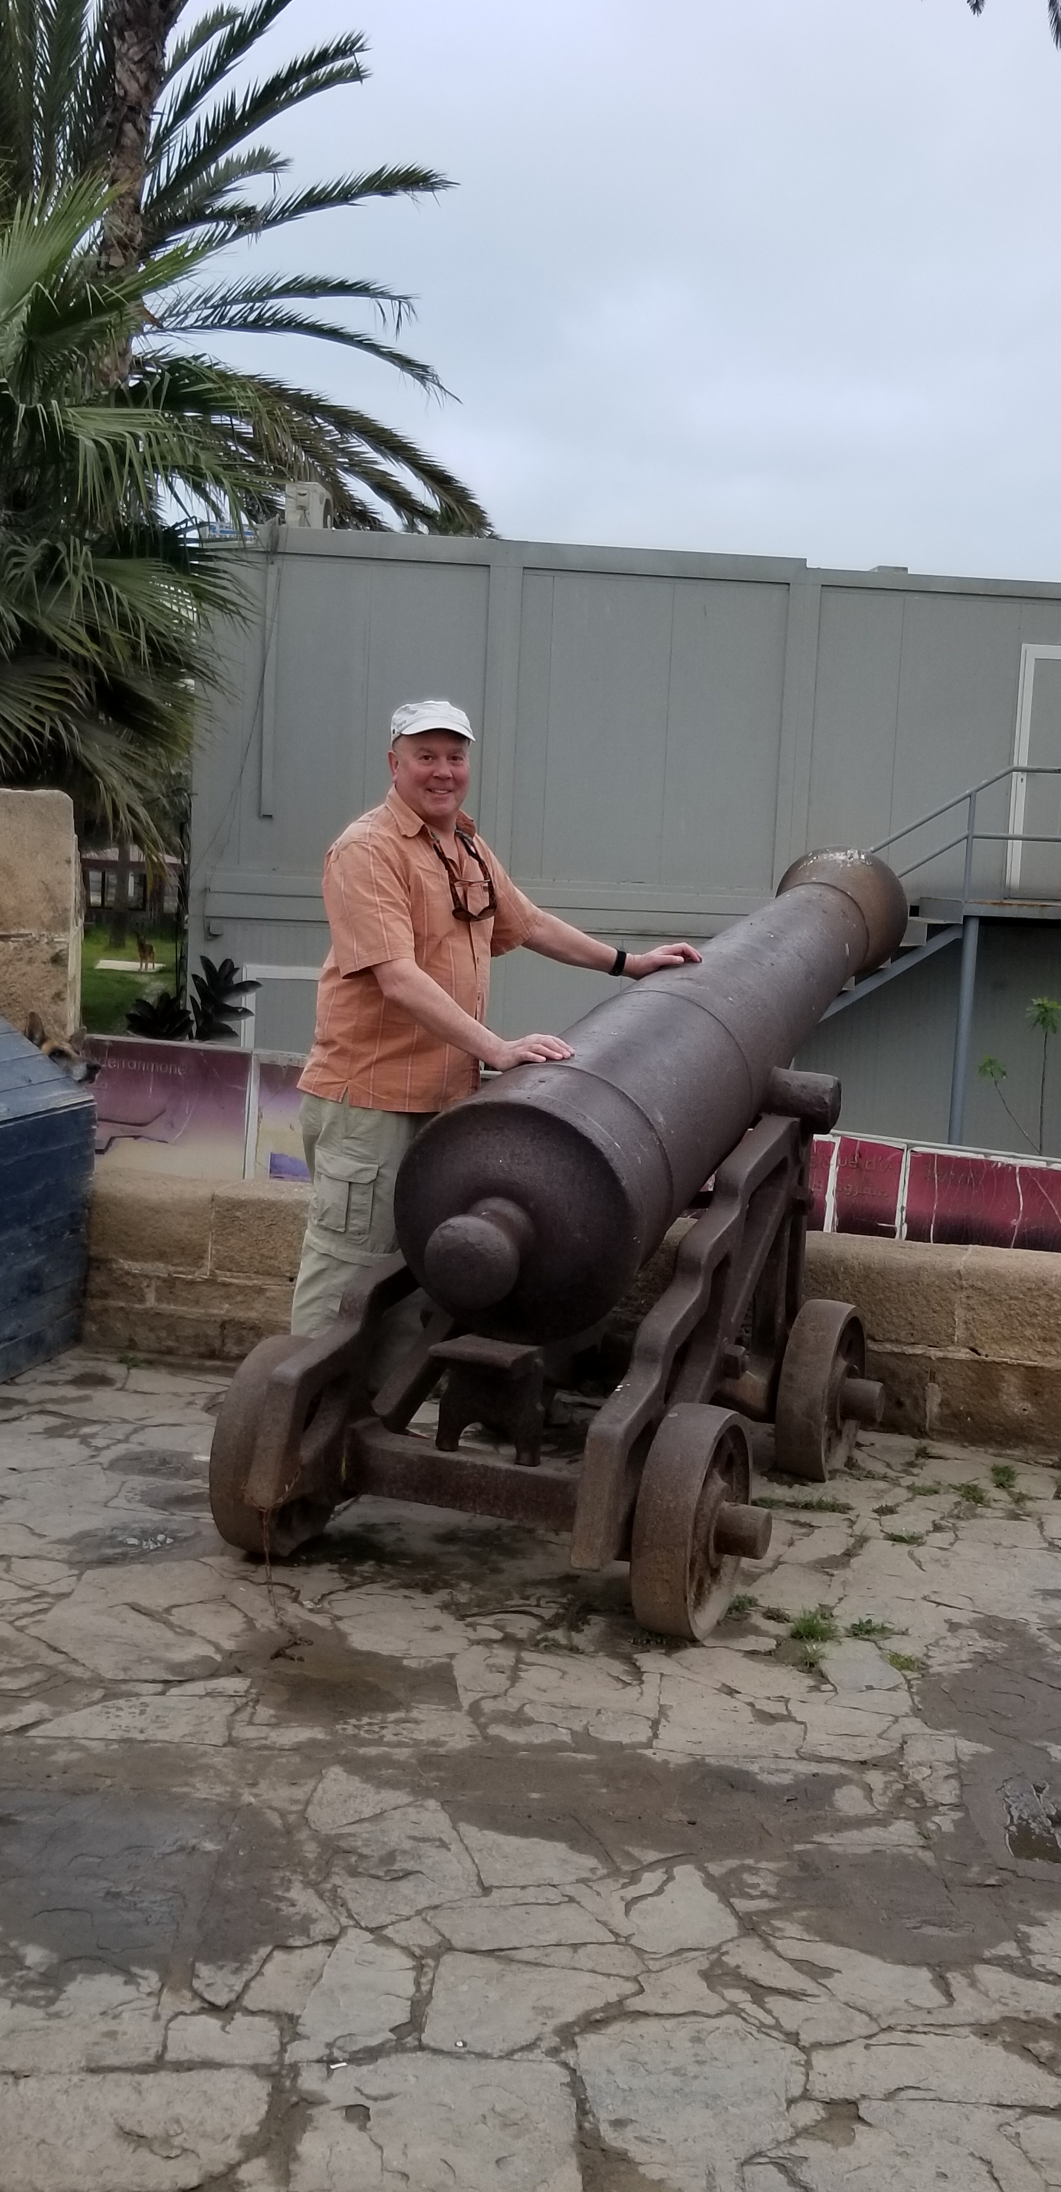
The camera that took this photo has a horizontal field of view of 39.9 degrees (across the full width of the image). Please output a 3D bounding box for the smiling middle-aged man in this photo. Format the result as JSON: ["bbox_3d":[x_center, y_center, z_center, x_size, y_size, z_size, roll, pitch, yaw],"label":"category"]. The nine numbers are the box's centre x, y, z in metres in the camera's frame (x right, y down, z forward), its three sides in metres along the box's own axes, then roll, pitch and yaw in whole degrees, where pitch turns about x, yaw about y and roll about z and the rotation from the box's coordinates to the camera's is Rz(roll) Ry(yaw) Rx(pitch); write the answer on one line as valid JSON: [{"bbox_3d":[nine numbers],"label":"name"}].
[{"bbox_3d":[-0.030,-0.025,3.430,0.750,1.760,0.780,6,4,38],"label":"smiling middle-aged man"}]

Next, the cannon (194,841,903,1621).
[{"bbox_3d":[0.385,0.080,3.570,1.100,1.600,2.550,5,4,26],"label":"cannon"}]

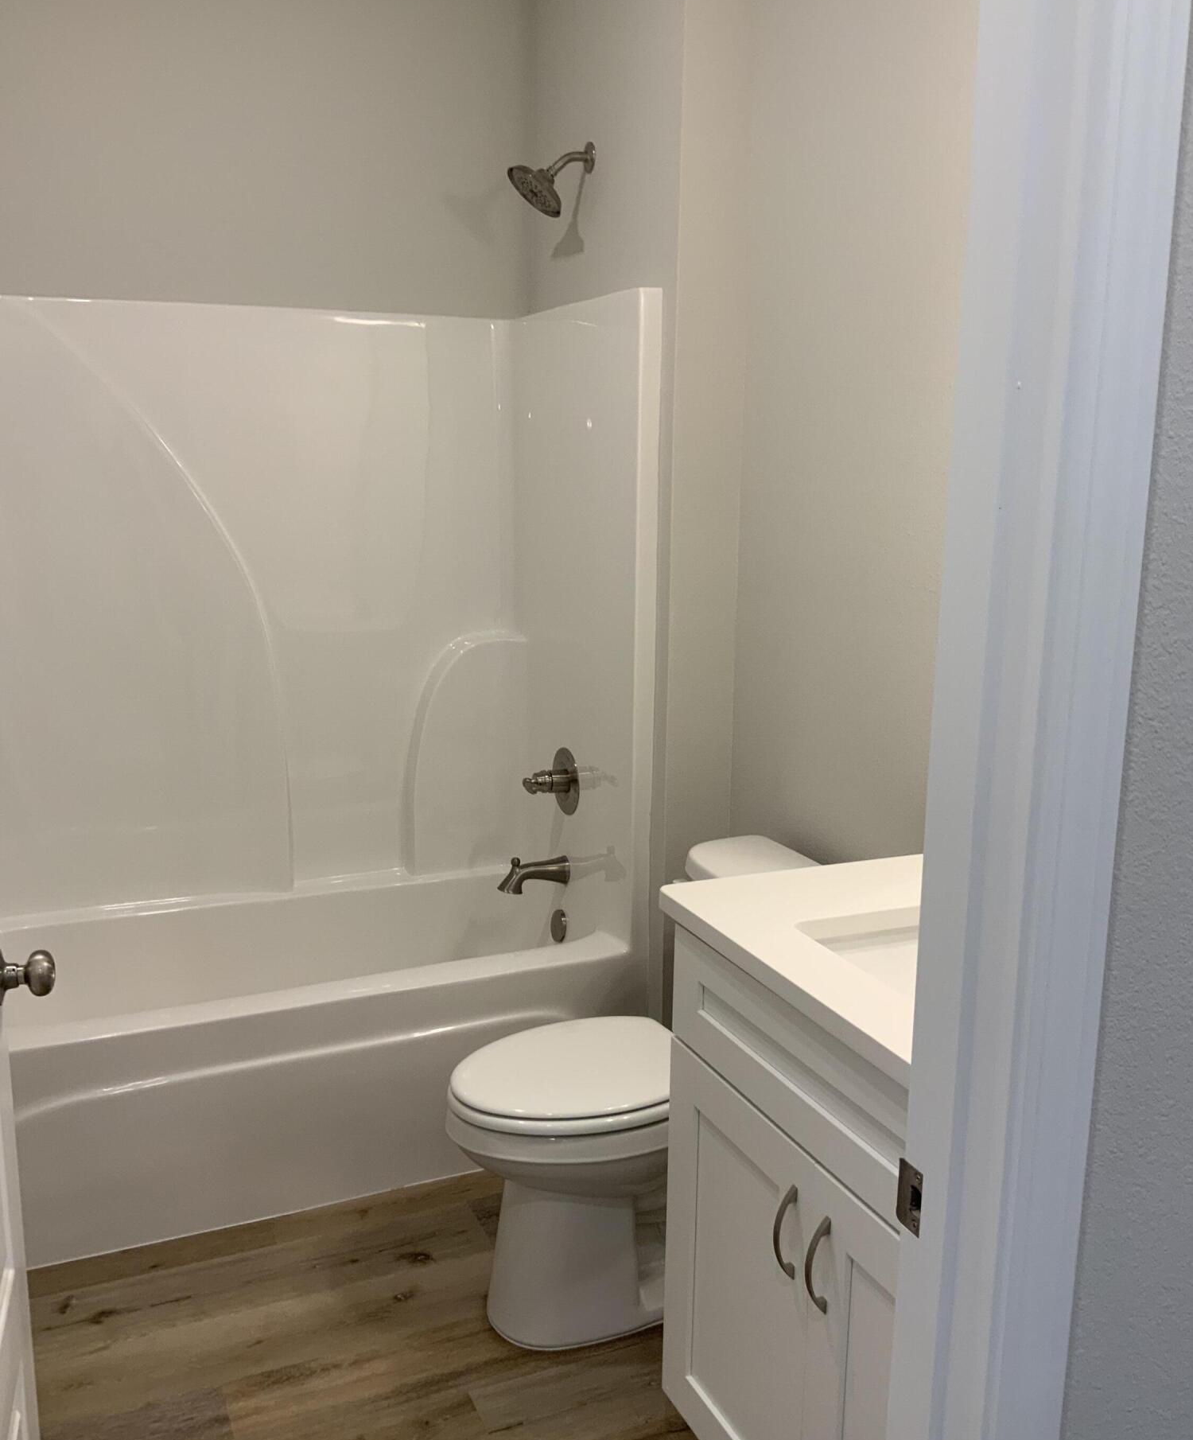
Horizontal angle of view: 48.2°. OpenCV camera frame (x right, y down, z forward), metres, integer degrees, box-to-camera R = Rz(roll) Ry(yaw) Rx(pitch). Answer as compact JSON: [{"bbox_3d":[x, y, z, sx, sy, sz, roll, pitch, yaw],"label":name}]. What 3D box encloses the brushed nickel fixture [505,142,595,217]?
[{"bbox_3d":[-0.099,-1.181,2.901,0.192,0.163,0.144,-4,13,-23],"label":"brushed nickel fixture"}]

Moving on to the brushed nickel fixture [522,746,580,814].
[{"bbox_3d":[-0.122,0.152,3.173,0.112,0.159,0.160,-4,13,-23],"label":"brushed nickel fixture"}]

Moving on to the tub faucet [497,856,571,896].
[{"bbox_3d":[-0.152,0.368,3.203,0.174,0.092,0.066,-4,13,-23],"label":"tub faucet"}]

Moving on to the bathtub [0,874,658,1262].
[{"bbox_3d":[-0.735,0.696,3.017,1.510,0.450,0.785,-4,13,-23],"label":"bathtub"}]

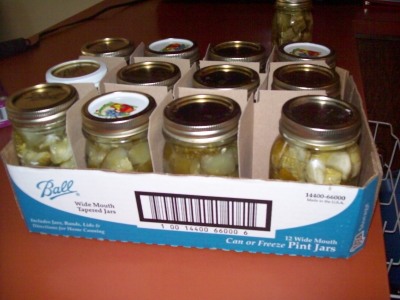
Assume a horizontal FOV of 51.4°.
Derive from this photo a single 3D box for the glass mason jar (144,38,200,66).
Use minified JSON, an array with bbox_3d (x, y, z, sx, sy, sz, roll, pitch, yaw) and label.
[{"bbox_3d":[-0.037,-0.089,0.614,0.081,0.130,0.081,-1,31,1],"label":"glass mason jar"}]

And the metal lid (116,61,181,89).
[{"bbox_3d":[-0.060,-0.085,0.500,0.074,0.018,0.074,-1,31,1],"label":"metal lid"}]

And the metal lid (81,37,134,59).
[{"bbox_3d":[-0.131,-0.142,0.598,0.074,0.018,0.074,-1,31,1],"label":"metal lid"}]

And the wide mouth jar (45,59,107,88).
[{"bbox_3d":[-0.148,-0.042,0.542,0.081,0.130,0.081,-1,31,1],"label":"wide mouth jar"}]

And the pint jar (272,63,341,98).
[{"bbox_3d":[0.124,-0.028,0.509,0.083,0.135,0.083,3,32,10],"label":"pint jar"}]

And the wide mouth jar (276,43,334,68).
[{"bbox_3d":[0.141,-0.074,0.575,0.081,0.129,0.081,-2,32,1],"label":"wide mouth jar"}]

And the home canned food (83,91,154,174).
[{"bbox_3d":[-0.079,0.010,0.461,0.084,0.130,0.084,-2,31,1],"label":"home canned food"}]

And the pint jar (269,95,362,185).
[{"bbox_3d":[0.119,0.019,0.432,0.089,0.130,0.089,3,31,9],"label":"pint jar"}]

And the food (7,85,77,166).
[{"bbox_3d":[-0.167,-0.002,0.486,0.084,0.130,0.084,3,31,9],"label":"food"}]

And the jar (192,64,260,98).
[{"bbox_3d":[0.033,-0.029,0.512,0.081,0.130,0.081,-1,31,1],"label":"jar"}]

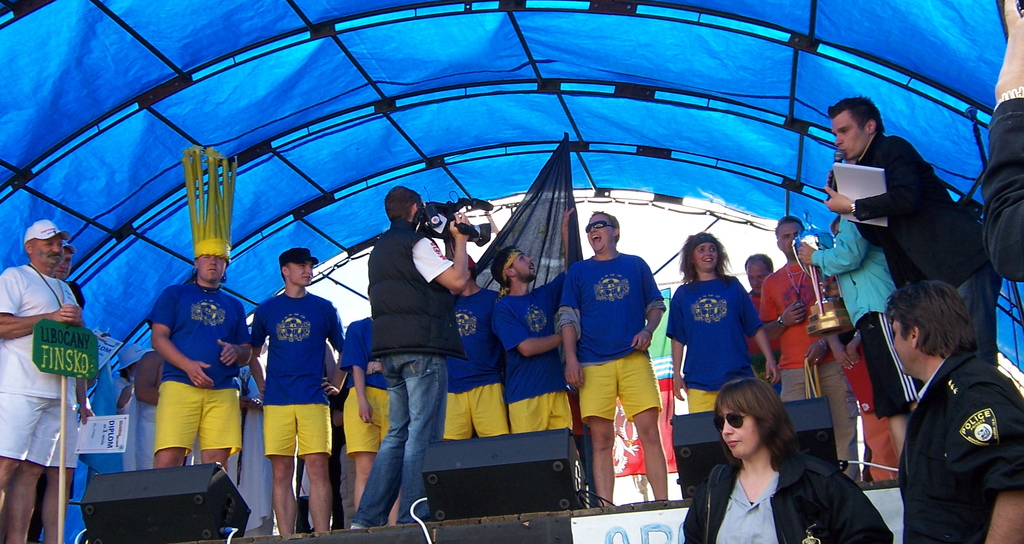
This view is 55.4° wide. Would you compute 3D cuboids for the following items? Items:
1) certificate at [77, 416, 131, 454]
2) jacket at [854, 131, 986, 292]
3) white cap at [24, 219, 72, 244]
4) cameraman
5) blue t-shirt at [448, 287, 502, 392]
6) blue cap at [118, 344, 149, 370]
[{"bbox_3d":[-2.282,0.909,5.450,0.297,0.210,0.008,-4,-20,10],"label":"certificate"},{"bbox_3d":[1.732,-0.257,4.150,0.460,0.680,0.490,-30,-12,12],"label":"jacket"},{"bbox_3d":[-2.584,-0.223,5.430,0.265,0.142,0.178,-9,-18,15],"label":"white cap"},{"bbox_3d":[-0.538,0.380,4.980,0.600,1.770,0.560,9,-22,-38],"label":"cameraman"},{"bbox_3d":[-0.318,0.422,6.020,0.540,0.670,0.290,-6,-17,5],"label":"blue t-shirt"},{"bbox_3d":[-2.731,0.622,7.100,0.280,0.160,0.260,-25,-3,28],"label":"blue cap"}]

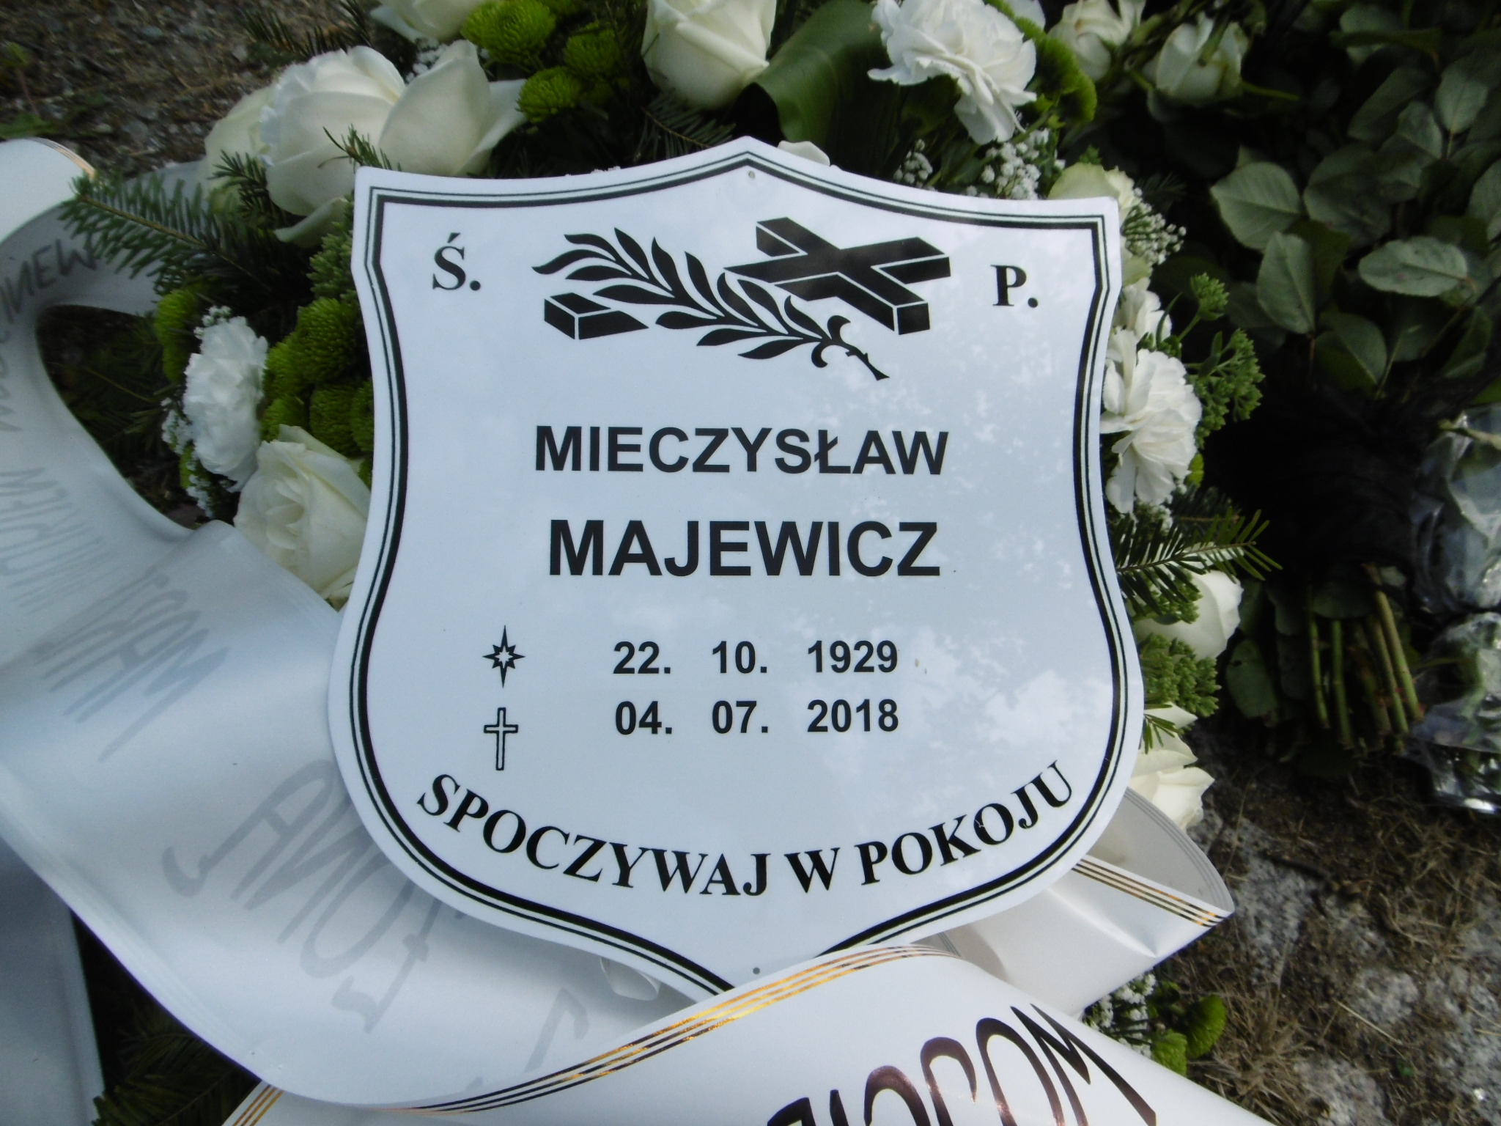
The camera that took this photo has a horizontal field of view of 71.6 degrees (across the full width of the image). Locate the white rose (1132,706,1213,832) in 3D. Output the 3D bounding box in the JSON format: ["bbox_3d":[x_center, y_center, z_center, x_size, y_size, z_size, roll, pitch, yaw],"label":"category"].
[{"bbox_3d":[0.163,0.081,0.410,0.053,0.053,0.050,0,9,-30],"label":"white rose"}]

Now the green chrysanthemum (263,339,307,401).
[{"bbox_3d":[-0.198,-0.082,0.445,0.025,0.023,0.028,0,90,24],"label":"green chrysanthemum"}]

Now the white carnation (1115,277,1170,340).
[{"bbox_3d":[0.151,-0.099,0.410,0.050,0.040,0.050,0,84,-37],"label":"white carnation"}]

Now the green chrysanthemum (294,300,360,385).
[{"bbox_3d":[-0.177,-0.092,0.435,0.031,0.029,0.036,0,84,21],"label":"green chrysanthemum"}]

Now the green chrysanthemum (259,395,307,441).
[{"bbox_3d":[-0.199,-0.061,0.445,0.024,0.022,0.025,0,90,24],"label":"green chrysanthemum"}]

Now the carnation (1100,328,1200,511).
[{"bbox_3d":[0.152,-0.054,0.395,0.063,0.045,0.066,0,87,-45],"label":"carnation"}]

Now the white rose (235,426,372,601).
[{"bbox_3d":[-0.171,-0.018,0.400,0.059,0.055,0.063,0,87,30],"label":"white rose"}]

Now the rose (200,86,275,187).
[{"bbox_3d":[-0.230,-0.194,0.475,0.049,0.045,0.049,0,70,32],"label":"rose"}]

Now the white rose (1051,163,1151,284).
[{"bbox_3d":[0.149,-0.145,0.445,0.049,0.046,0.052,0,70,-22],"label":"white rose"}]

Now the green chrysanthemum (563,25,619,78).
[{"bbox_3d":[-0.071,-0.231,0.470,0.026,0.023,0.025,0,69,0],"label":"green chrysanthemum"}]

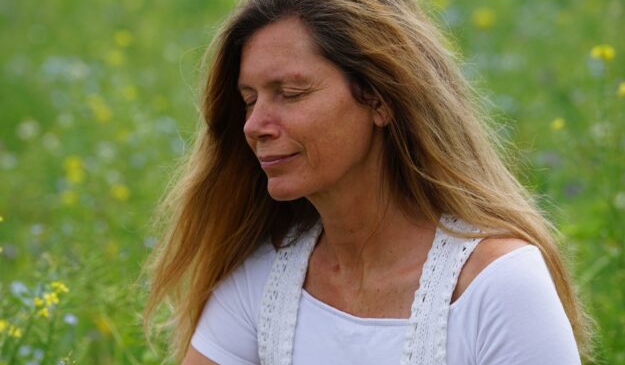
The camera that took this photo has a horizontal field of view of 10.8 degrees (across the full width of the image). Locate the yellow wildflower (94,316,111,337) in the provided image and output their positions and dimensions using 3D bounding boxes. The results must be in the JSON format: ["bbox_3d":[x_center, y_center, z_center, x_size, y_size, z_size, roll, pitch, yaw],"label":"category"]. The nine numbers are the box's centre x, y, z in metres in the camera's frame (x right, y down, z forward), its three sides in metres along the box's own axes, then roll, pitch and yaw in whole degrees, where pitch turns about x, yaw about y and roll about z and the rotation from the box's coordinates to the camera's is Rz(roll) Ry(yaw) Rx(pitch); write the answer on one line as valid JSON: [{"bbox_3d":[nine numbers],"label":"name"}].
[{"bbox_3d":[-0.260,0.178,4.100,0.018,0.022,0.018,0,8,0],"label":"yellow wildflower"}]

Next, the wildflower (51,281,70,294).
[{"bbox_3d":[-0.266,0.111,3.500,0.020,0.014,0.015,0,8,0],"label":"wildflower"}]

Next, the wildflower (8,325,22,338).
[{"bbox_3d":[-0.327,0.164,3.650,0.015,0.015,0.015,0,8,0],"label":"wildflower"}]

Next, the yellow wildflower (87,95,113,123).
[{"bbox_3d":[-0.366,-0.127,5.700,0.040,0.043,0.036,0,8,0],"label":"yellow wildflower"}]

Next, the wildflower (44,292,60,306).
[{"bbox_3d":[-0.274,0.123,3.500,0.016,0.014,0.014,0,8,0],"label":"wildflower"}]

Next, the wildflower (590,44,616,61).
[{"bbox_3d":[0.386,-0.172,4.400,0.031,0.020,0.027,0,8,0],"label":"wildflower"}]

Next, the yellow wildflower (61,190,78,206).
[{"bbox_3d":[-0.366,0.024,5.000,0.024,0.022,0.022,0,8,0],"label":"yellow wildflower"}]

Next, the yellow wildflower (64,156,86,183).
[{"bbox_3d":[-0.373,-0.020,5.200,0.034,0.042,0.030,0,8,0],"label":"yellow wildflower"}]

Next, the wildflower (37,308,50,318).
[{"bbox_3d":[-0.296,0.144,3.650,0.015,0.012,0.015,0,8,0],"label":"wildflower"}]

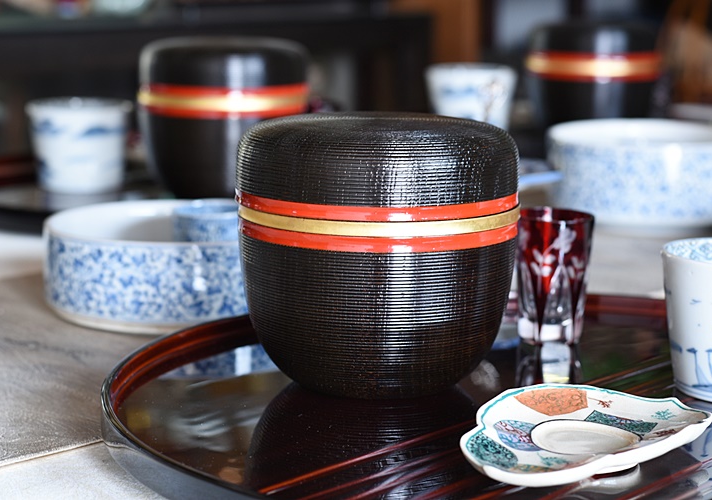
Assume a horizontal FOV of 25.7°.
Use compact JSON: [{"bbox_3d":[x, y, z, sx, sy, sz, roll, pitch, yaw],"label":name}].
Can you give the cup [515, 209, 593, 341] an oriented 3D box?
[{"bbox_3d":[0.098,0.012,0.792,0.043,0.064,0.043,0,11,0],"label":"cup"}]

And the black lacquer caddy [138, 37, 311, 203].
[{"bbox_3d":[-0.099,-0.095,1.182,0.128,0.120,0.128,0,11,0],"label":"black lacquer caddy"}]

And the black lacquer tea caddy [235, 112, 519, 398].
[{"bbox_3d":[0.011,0.001,0.706,0.128,0.119,0.128,0,11,0],"label":"black lacquer tea caddy"}]

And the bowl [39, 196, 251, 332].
[{"bbox_3d":[-0.099,0.007,0.895,0.154,0.051,0.154,0,11,0],"label":"bowl"}]

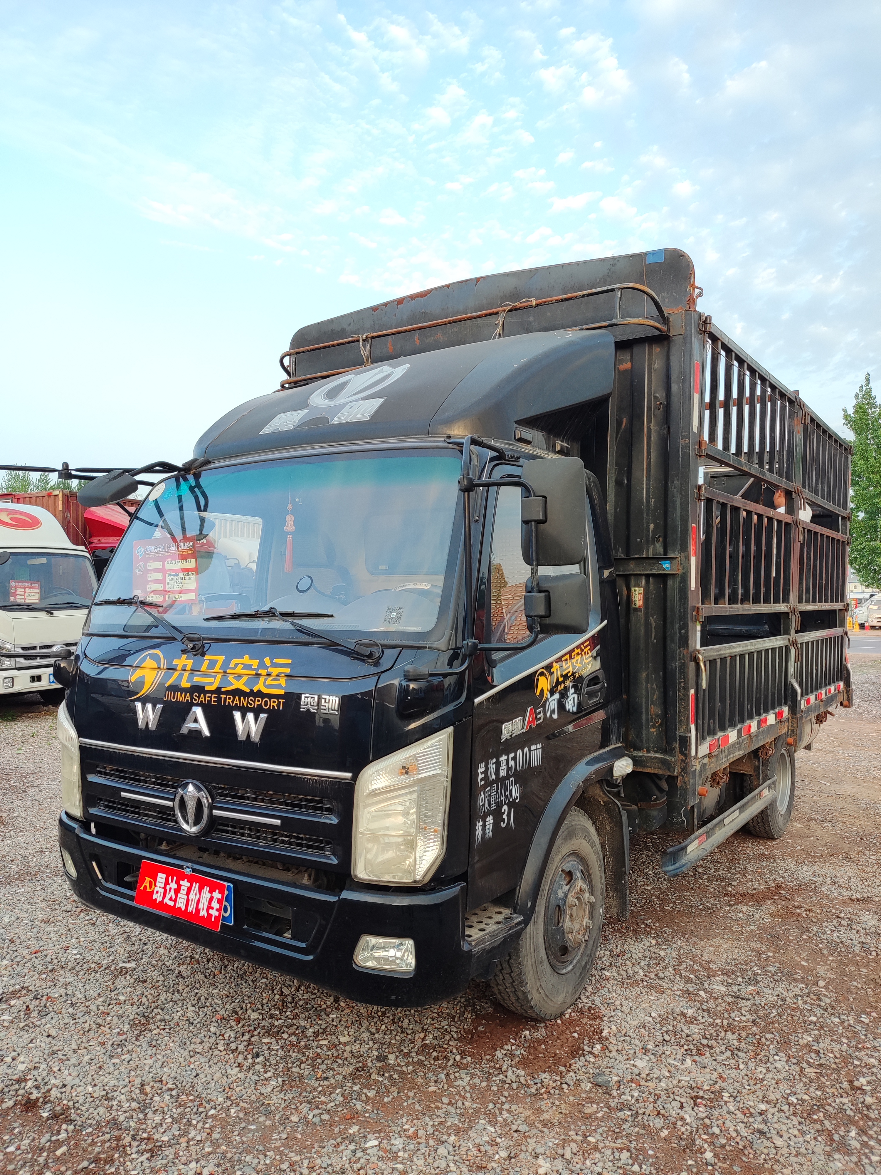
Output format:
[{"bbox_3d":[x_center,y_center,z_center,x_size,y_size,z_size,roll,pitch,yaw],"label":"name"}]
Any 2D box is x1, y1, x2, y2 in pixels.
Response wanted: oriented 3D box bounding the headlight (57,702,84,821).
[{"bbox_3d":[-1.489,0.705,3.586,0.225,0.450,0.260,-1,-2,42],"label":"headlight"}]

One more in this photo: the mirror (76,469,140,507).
[{"bbox_3d":[-1.388,-0.418,3.557,0.210,0.130,0.160,-1,-1,34],"label":"mirror"}]

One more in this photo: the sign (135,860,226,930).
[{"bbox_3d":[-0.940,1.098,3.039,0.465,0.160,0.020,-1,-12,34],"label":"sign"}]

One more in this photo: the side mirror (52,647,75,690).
[{"bbox_3d":[-1.583,0.349,3.619,0.120,0.160,0.120,-1,-1,34],"label":"side mirror"}]

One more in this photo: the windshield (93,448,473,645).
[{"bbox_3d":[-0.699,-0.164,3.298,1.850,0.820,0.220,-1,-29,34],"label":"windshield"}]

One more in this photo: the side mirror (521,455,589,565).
[{"bbox_3d":[0.352,-0.226,2.613,0.195,0.320,0.090,-1,-1,22],"label":"side mirror"}]

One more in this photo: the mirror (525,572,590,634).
[{"bbox_3d":[0.360,0.046,2.603,0.190,0.185,0.090,-1,-1,22],"label":"mirror"}]

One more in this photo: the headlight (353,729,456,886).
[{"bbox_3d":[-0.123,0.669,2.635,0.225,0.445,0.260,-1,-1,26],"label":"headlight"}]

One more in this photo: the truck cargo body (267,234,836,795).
[{"bbox_3d":[1.277,-0.264,6.170,2.430,2.500,4.240,1,0,35],"label":"truck cargo body"}]

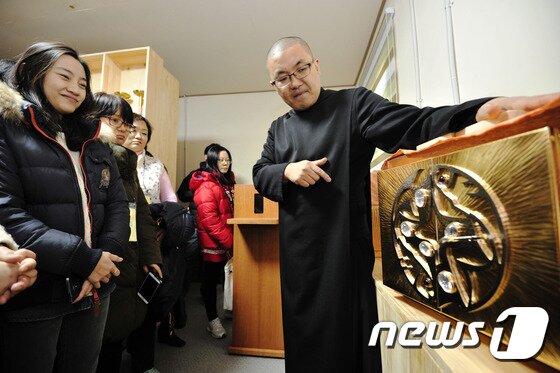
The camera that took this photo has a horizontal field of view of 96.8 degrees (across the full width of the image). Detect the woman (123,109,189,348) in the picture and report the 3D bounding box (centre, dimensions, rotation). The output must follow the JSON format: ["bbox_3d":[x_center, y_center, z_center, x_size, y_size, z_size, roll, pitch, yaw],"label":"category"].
[{"bbox_3d":[-0.873,0.342,1.641,0.500,1.650,0.400,5,-9,-38],"label":"woman"}]

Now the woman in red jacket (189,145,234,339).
[{"bbox_3d":[-0.568,0.420,2.165,0.360,1.620,0.460,-5,-8,32],"label":"woman in red jacket"}]

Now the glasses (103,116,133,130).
[{"bbox_3d":[-0.836,-0.315,1.225,0.140,0.045,0.140,10,-3,21],"label":"glasses"}]

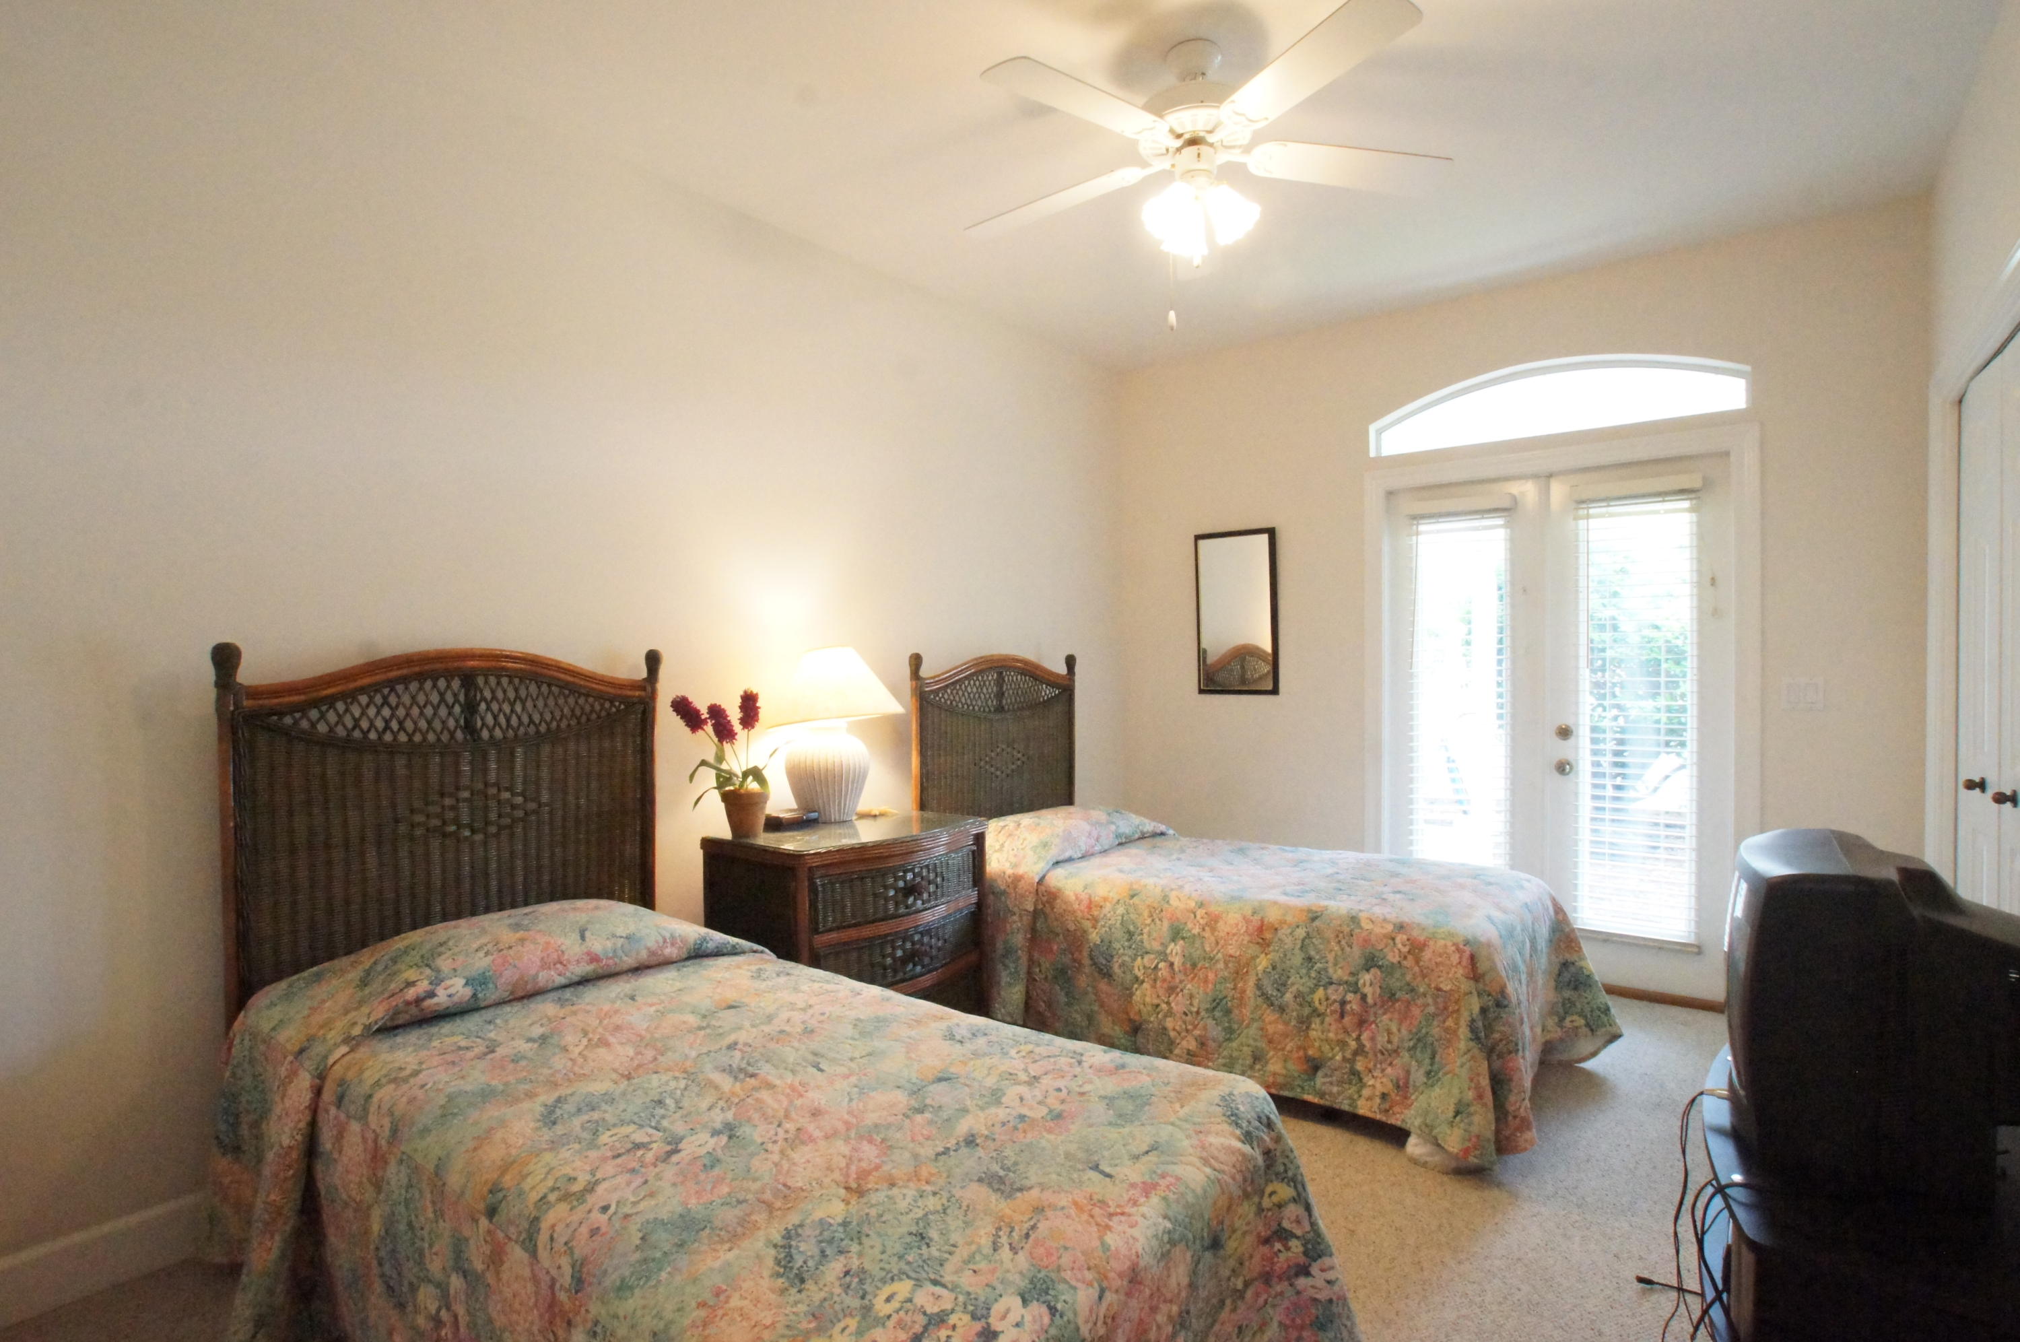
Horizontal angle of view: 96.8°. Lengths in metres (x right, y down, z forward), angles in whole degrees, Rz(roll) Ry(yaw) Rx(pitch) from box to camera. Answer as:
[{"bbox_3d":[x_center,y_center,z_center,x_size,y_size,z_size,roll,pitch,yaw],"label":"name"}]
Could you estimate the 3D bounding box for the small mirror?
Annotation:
[{"bbox_3d":[1.074,-0.276,4.270,0.401,0.777,0.030,0,1,36],"label":"small mirror"}]

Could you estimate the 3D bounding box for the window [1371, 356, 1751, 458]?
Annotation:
[{"bbox_3d":[2.106,-1.070,3.556,1.278,0.289,0.090,0,1,36],"label":"window"}]

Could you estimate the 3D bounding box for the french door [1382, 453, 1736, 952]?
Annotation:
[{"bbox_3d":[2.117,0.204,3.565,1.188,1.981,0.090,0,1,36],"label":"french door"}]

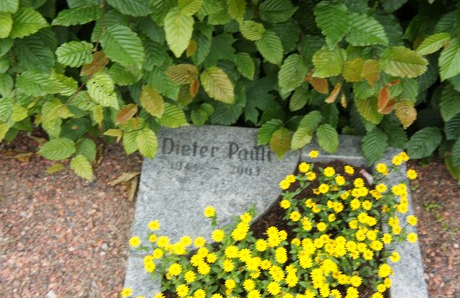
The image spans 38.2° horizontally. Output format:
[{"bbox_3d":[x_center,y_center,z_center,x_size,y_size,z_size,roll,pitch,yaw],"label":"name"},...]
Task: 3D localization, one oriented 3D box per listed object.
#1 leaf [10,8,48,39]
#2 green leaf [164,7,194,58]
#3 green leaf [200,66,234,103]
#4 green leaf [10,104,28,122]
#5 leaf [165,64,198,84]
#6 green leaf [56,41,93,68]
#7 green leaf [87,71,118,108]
[{"bbox_3d":[-0.361,-0.224,1.190,0.079,0.053,0.018,-13,7,-14],"label":"leaf"},{"bbox_3d":[-0.090,-0.207,1.180,0.053,0.094,0.018,3,4,-4],"label":"green leaf"},{"bbox_3d":[-0.024,-0.122,1.254,0.084,0.018,0.049,43,91,-13],"label":"green leaf"},{"bbox_3d":[-0.381,-0.064,1.200,0.037,0.007,0.026,-37,94,-15],"label":"green leaf"},{"bbox_3d":[-0.092,-0.141,1.264,0.061,0.018,0.038,3,81,6],"label":"leaf"},{"bbox_3d":[-0.285,-0.175,1.220,0.071,0.015,0.047,-13,95,-11],"label":"green leaf"},{"bbox_3d":[-0.244,-0.112,1.274,0.048,0.089,0.018,-42,14,-2],"label":"green leaf"}]

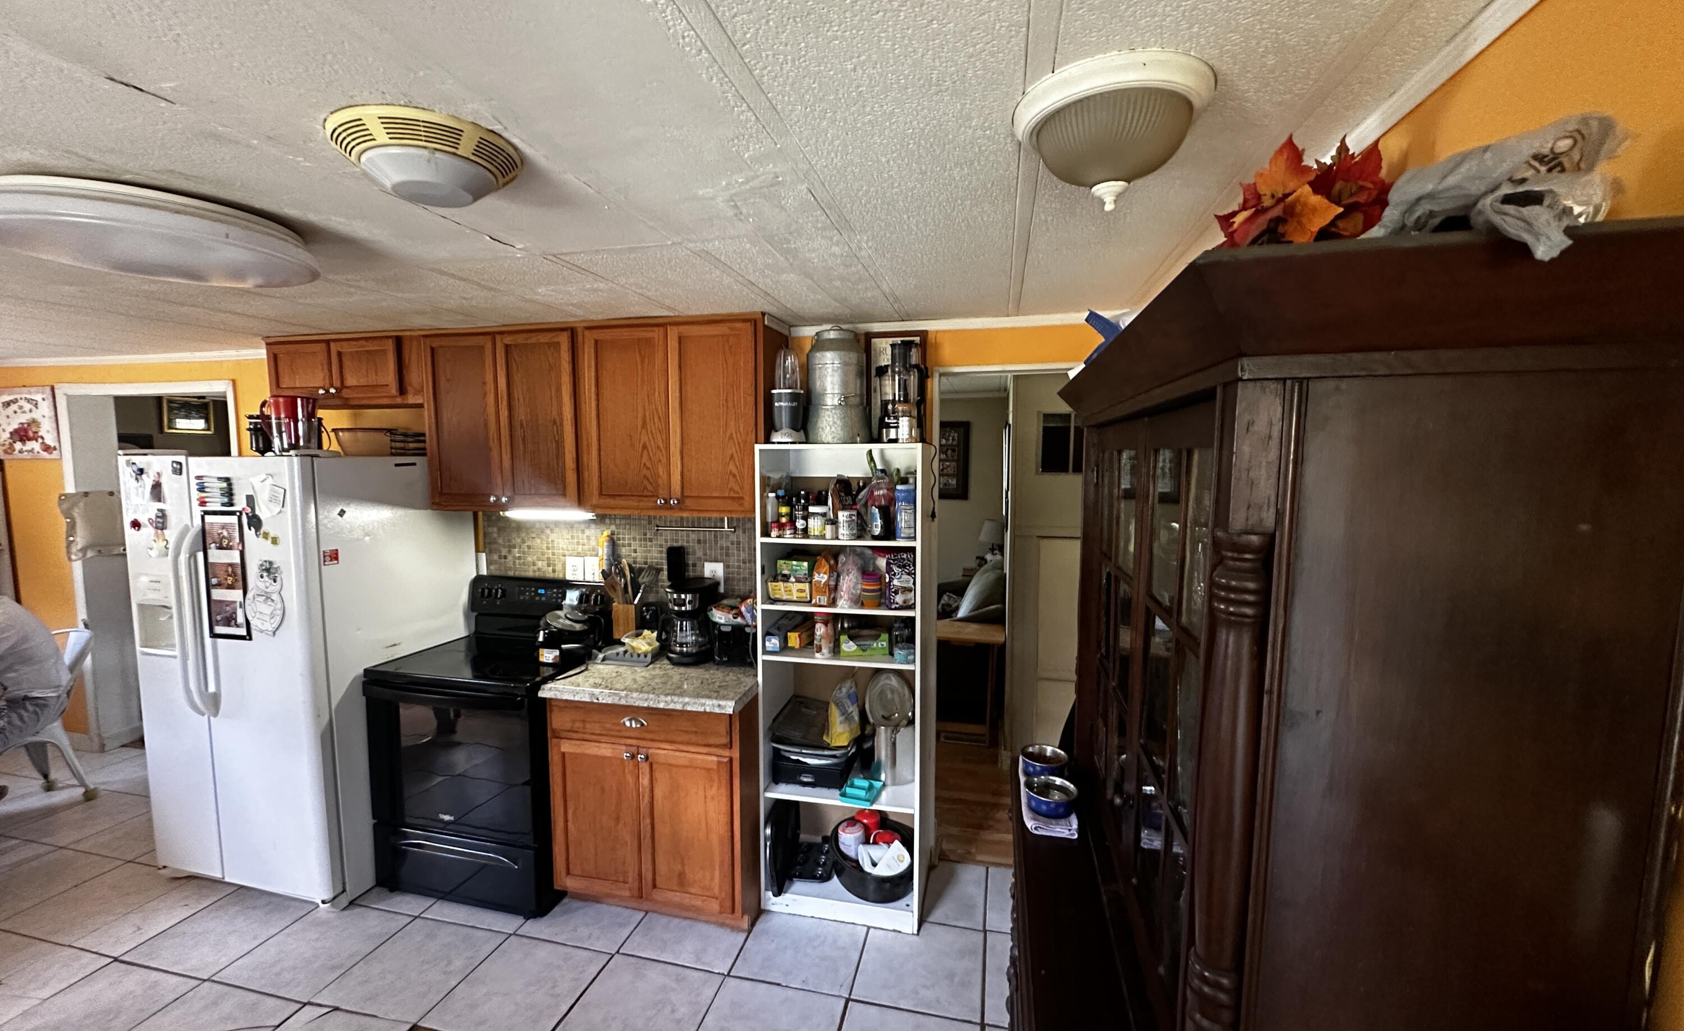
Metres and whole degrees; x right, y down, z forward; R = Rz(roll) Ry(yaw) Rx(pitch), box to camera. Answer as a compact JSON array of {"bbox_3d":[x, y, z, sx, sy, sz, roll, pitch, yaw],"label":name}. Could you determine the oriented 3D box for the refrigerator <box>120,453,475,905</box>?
[{"bbox_3d":[-2.310,0.624,3.050,0.882,1.784,0.855,1,5,13],"label":"refrigerator"}]

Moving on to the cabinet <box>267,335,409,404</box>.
[{"bbox_3d":[-2.192,-0.664,3.190,0.820,0.315,0.330,1,5,13],"label":"cabinet"}]

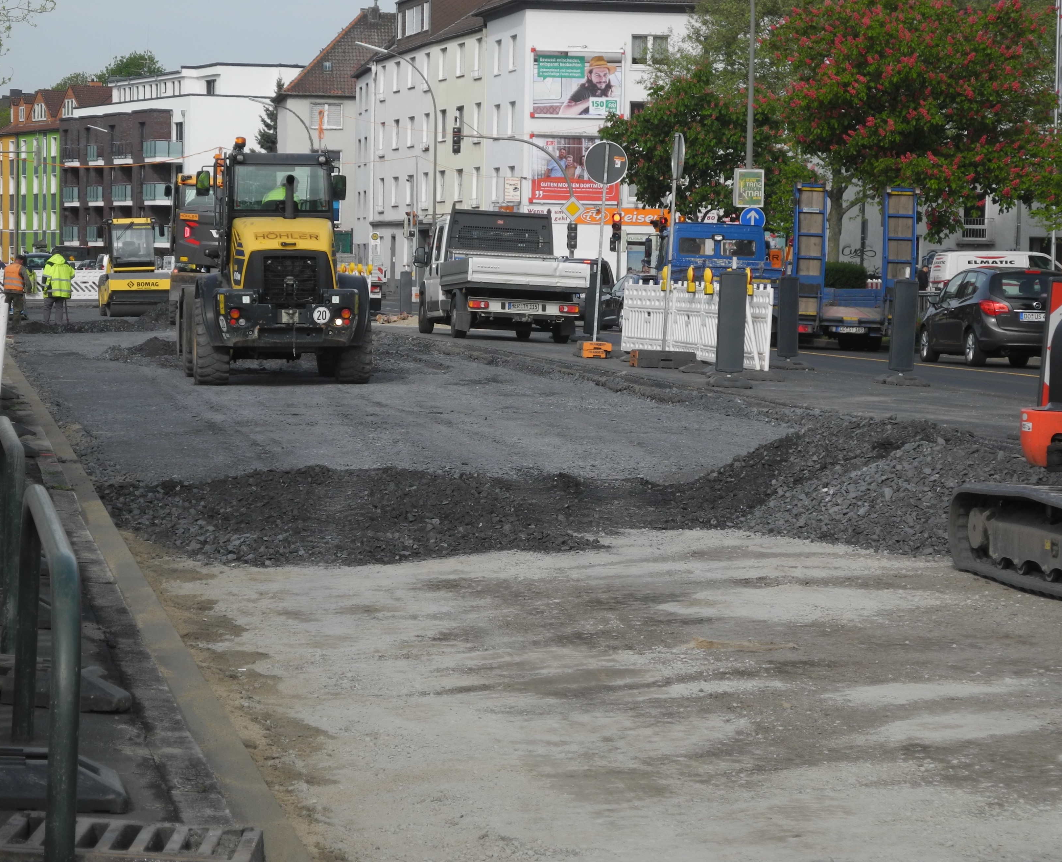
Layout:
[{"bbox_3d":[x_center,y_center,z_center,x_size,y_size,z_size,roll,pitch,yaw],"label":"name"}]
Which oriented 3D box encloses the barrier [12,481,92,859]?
[{"bbox_3d":[-1.152,0.557,8.205,0.070,0.690,2.670,0,3,-10],"label":"barrier"}]

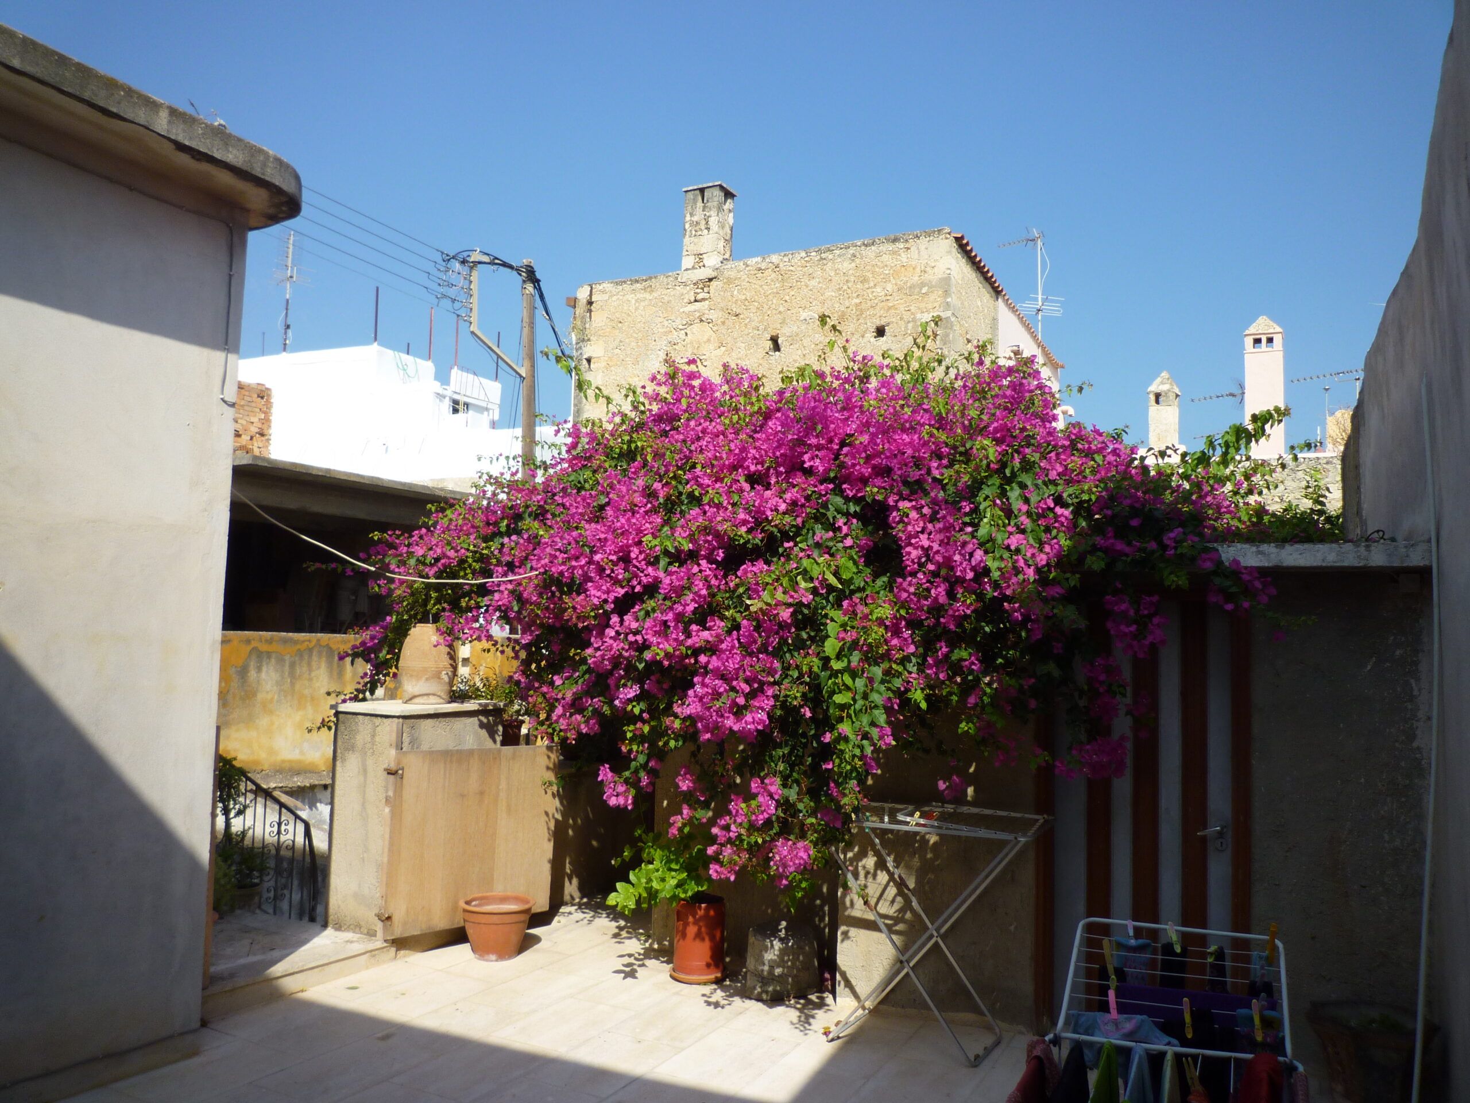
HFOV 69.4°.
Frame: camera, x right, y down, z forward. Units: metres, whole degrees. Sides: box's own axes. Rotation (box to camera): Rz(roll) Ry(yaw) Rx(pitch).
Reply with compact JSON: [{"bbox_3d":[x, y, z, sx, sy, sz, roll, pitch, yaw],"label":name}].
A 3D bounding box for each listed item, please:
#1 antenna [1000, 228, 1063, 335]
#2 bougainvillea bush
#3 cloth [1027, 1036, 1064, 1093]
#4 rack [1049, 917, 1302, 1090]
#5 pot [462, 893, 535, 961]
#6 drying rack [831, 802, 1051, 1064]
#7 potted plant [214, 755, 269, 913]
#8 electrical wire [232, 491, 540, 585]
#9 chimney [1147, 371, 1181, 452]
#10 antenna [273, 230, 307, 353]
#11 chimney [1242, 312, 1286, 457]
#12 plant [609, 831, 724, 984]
[{"bbox_3d":[4.909,-4.462,17.574,1.000,1.831,0.750,-2,-6,34],"label":"antenna"},{"bbox_3d":[0.196,0.343,5.847,4.900,2.730,1.800,-1,-5,28],"label":"bougainvillea bush"},{"bbox_3d":[0.688,1.148,2.360,0.090,0.150,0.100,0,-5,22],"label":"cloth"},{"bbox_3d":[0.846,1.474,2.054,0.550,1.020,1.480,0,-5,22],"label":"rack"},{"bbox_3d":[-1.296,2.062,5.815,0.389,0.280,0.389,2,-4,0],"label":"pot"},{"bbox_3d":[0.865,1.703,4.807,1.050,0.987,0.500,-1,-5,28],"label":"drying rack"},{"bbox_3d":[-2.931,1.663,6.354,0.360,0.890,0.360,-1,-5,28],"label":"potted plant"},{"bbox_3d":[-1.683,-0.047,5.297,1.527,0.392,0.080,5,-5,-33],"label":"electrical wire"},{"bbox_3d":[7.273,-2.385,18.000,0.470,1.360,0.470,-1,-5,34],"label":"chimney"},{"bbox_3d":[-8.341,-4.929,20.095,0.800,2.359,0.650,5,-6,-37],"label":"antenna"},{"bbox_3d":[8.251,-2.582,16.591,0.570,2.262,0.570,-1,-5,28],"label":"chimney"},{"bbox_3d":[-0.344,1.845,5.522,0.580,0.727,0.480,2,-4,0],"label":"plant"}]

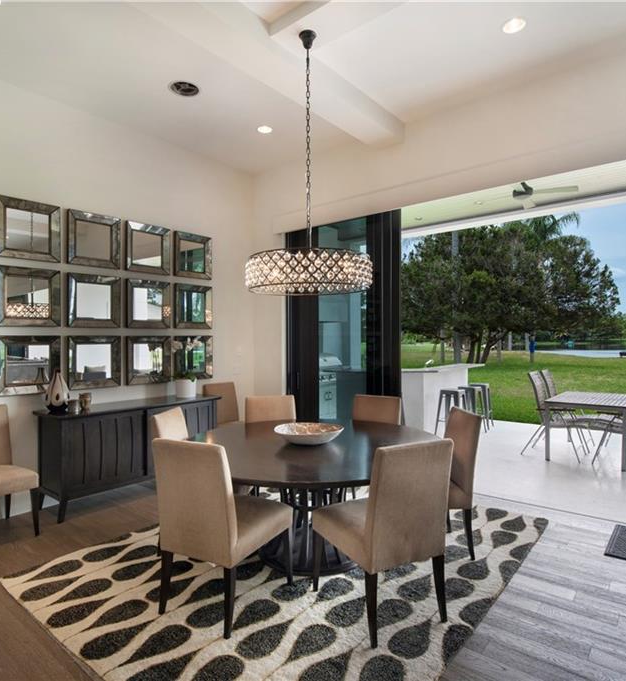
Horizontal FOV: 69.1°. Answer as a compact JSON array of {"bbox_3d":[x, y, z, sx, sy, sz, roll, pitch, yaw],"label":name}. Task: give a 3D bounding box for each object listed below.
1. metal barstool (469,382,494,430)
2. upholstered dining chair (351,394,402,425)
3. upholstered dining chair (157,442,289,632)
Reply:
[{"bbox_3d":[2.806,1.098,7.652,0.410,0.710,0.410,0,0,38],"label":"metal barstool"},{"bbox_3d":[0.460,1.015,4.148,0.543,0.973,0.667,-1,0,34],"label":"upholstered dining chair"},{"bbox_3d":[-0.505,1.014,2.637,0.543,0.973,0.667,0,0,27],"label":"upholstered dining chair"}]

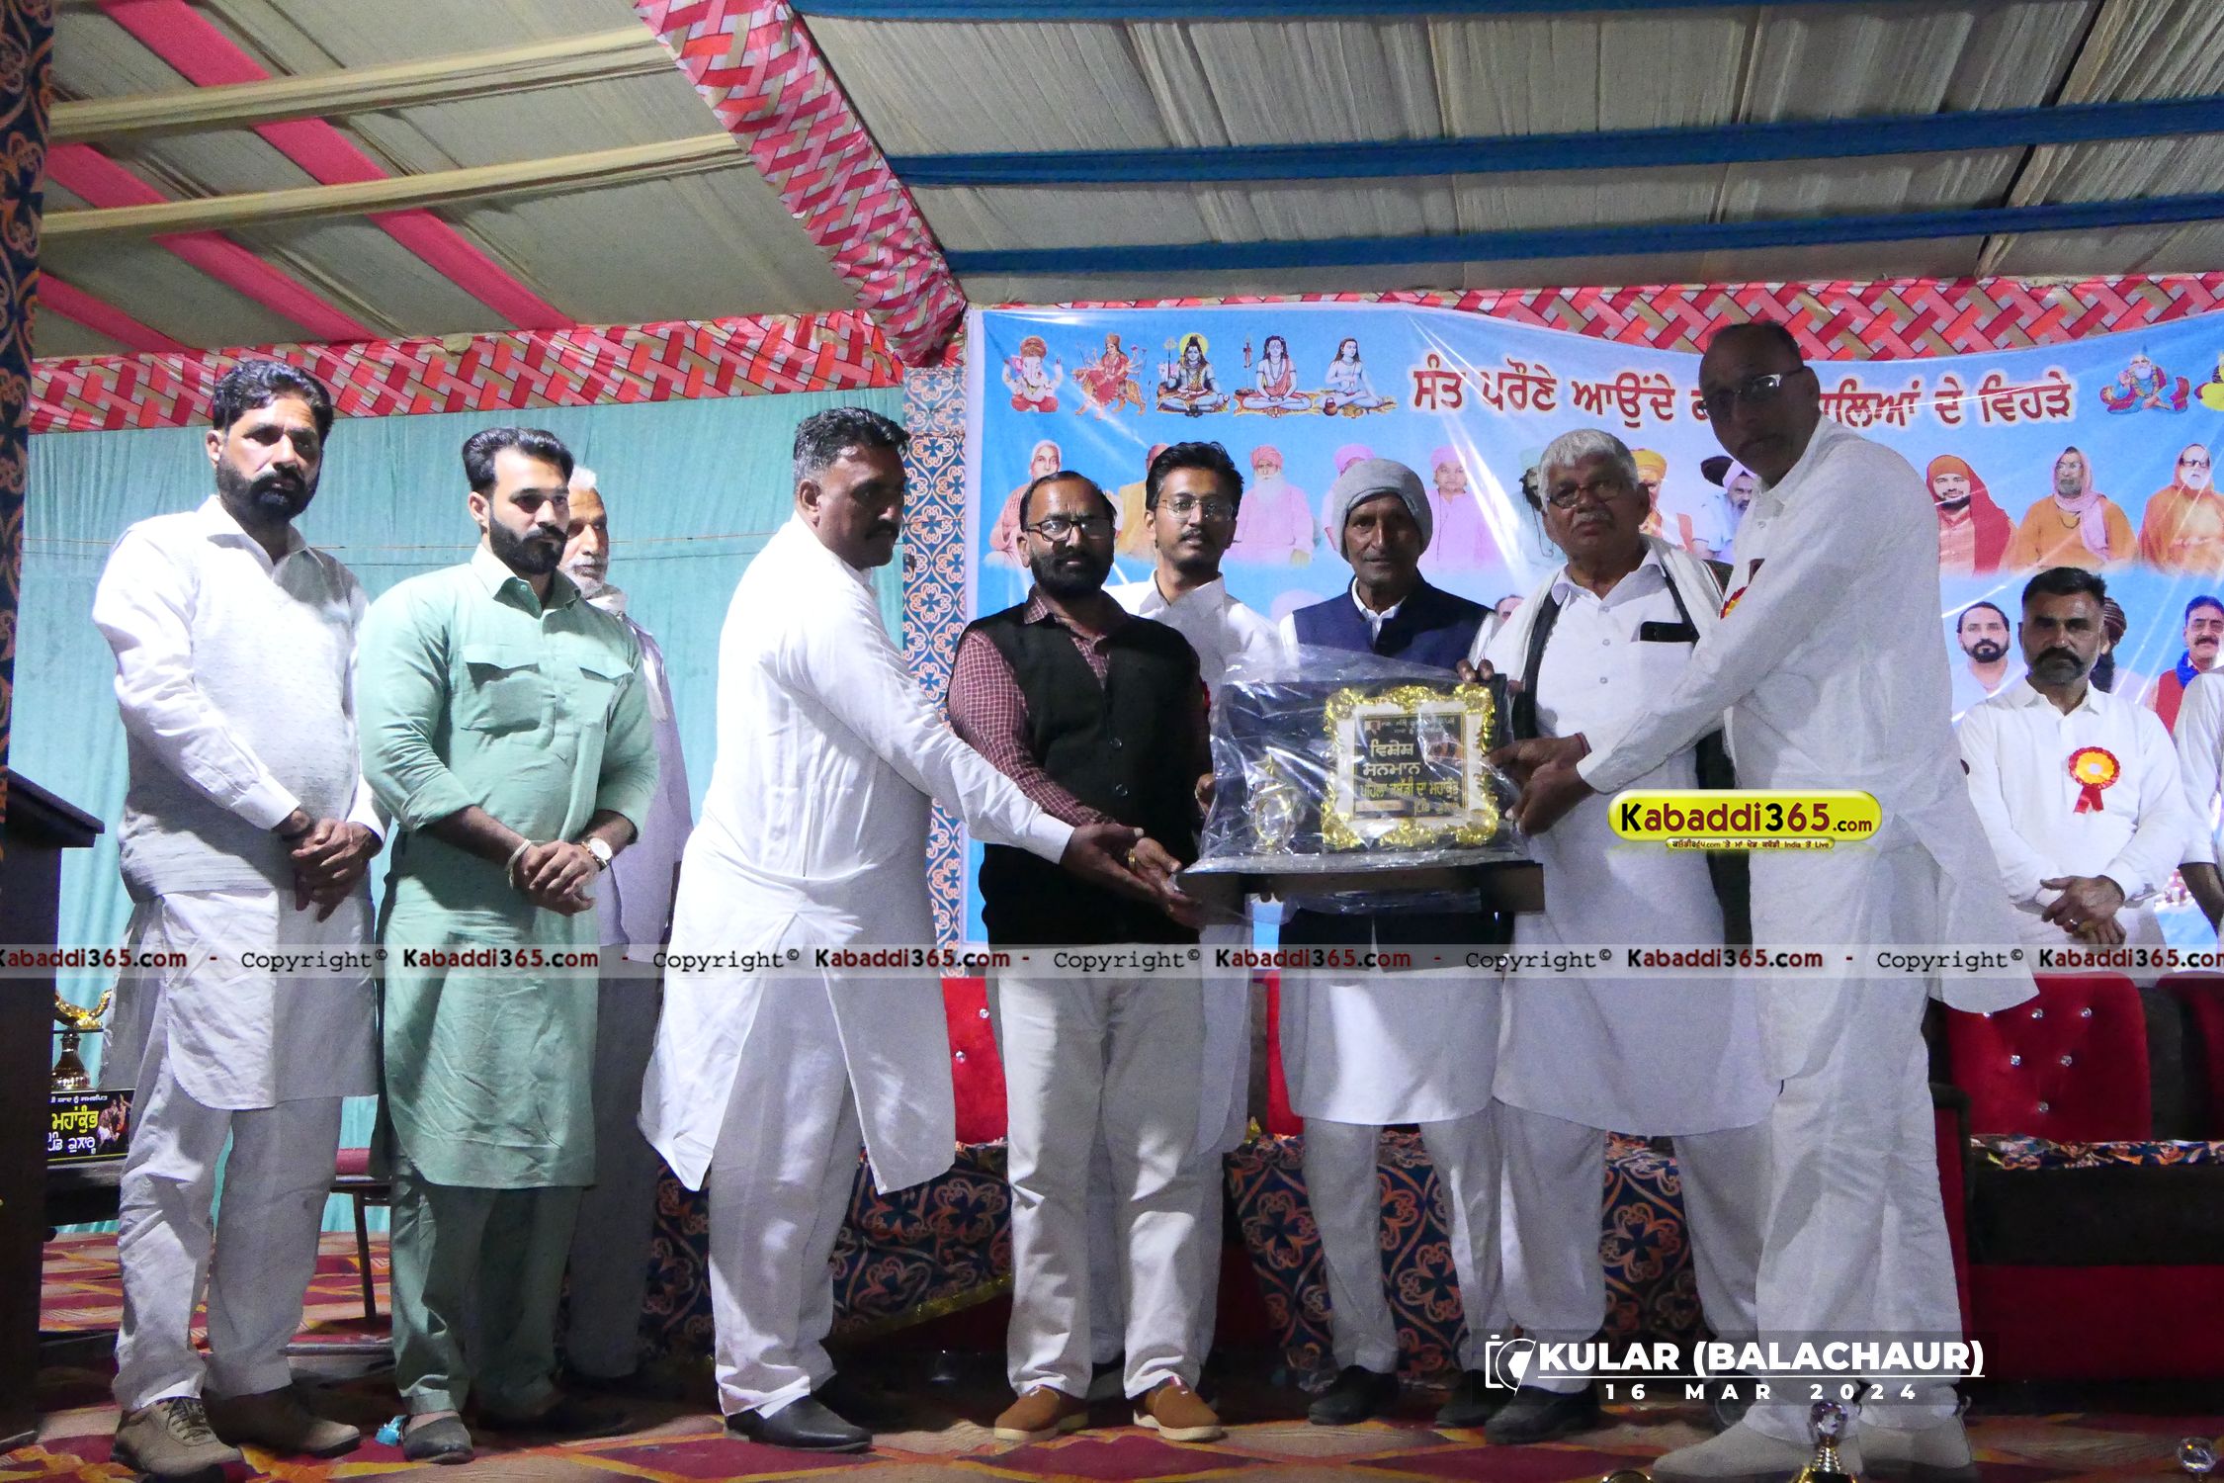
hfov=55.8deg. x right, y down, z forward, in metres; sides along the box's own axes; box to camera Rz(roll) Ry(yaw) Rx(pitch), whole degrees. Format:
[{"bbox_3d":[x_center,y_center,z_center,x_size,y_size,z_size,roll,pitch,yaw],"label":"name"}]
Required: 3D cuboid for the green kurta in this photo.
[{"bbox_3d":[-1.017,0.203,3.529,0.510,1.083,0.350,5,-8,-37],"label":"green kurta"}]

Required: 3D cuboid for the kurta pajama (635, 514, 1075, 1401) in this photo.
[{"bbox_3d":[-0.425,0.355,3.482,0.680,1.479,0.500,-2,-7,18],"label":"kurta pajama"}]

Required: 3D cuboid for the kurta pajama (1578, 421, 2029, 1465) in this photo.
[{"bbox_3d":[1.084,0.277,3.289,0.650,1.592,0.490,2,-6,-14],"label":"kurta pajama"}]

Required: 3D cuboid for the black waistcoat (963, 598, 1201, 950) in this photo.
[{"bbox_3d":[-0.038,0.060,3.676,0.430,0.608,0.290,1,-6,-12],"label":"black waistcoat"}]

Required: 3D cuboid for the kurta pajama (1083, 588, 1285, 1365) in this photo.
[{"bbox_3d":[0.134,0.410,3.909,0.480,1.463,0.320,0,-6,-3],"label":"kurta pajama"}]

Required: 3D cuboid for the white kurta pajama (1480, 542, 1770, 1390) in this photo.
[{"bbox_3d":[0.877,0.376,3.600,0.500,1.462,0.400,-3,-7,25],"label":"white kurta pajama"}]

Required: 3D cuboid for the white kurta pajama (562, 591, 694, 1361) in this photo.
[{"bbox_3d":[-0.978,0.430,3.896,0.500,1.421,0.340,5,-8,-40],"label":"white kurta pajama"}]

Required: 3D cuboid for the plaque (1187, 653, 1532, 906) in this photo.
[{"bbox_3d":[0.401,0.065,3.400,0.570,0.400,0.140,1,-1,4],"label":"plaque"}]

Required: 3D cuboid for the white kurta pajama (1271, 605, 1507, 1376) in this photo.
[{"bbox_3d":[0.499,0.433,3.755,0.480,1.383,0.340,-1,-6,12],"label":"white kurta pajama"}]

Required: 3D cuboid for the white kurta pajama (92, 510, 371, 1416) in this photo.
[{"bbox_3d":[-1.409,0.339,3.383,0.370,1.489,0.490,-6,-9,44],"label":"white kurta pajama"}]

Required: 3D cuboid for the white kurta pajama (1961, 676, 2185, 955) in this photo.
[{"bbox_3d":[2.211,0.546,4.819,0.530,1.392,0.360,-2,-7,20],"label":"white kurta pajama"}]

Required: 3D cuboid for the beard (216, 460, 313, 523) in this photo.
[{"bbox_3d":[-1.370,-0.408,3.400,0.150,0.105,0.110,6,-6,-44],"label":"beard"}]

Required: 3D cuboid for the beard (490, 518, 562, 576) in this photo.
[{"bbox_3d":[-0.977,-0.325,3.510,0.110,0.105,0.140,2,-4,34],"label":"beard"}]

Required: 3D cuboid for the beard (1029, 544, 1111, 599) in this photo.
[{"bbox_3d":[-0.073,-0.297,3.660,0.140,0.100,0.100,-3,-1,-13],"label":"beard"}]

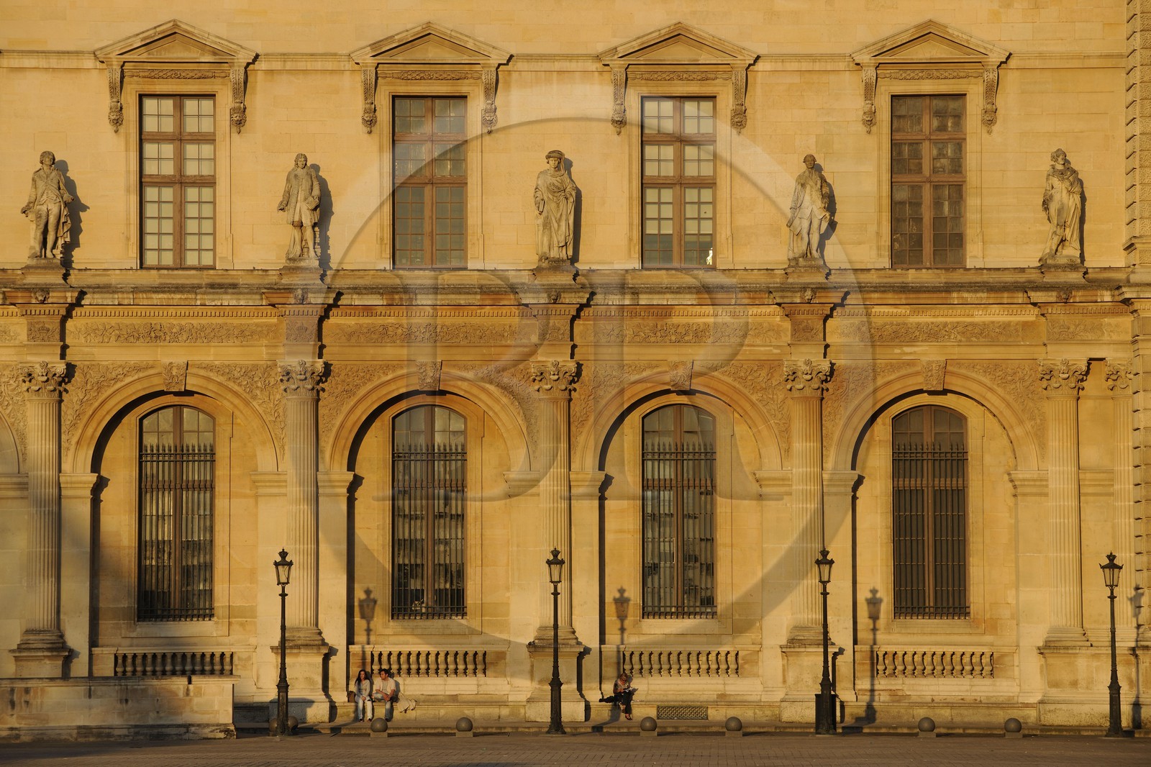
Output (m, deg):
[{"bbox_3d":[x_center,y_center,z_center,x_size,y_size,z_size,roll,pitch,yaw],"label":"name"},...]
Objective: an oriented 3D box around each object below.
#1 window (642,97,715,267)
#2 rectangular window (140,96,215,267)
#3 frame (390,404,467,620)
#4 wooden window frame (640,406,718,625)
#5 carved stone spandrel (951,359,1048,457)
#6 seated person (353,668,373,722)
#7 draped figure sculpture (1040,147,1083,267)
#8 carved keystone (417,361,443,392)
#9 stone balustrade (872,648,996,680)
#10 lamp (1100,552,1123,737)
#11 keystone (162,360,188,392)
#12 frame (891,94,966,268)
[{"bbox_3d":[2.621,-5.102,121.504,1.937,4.373,0.200,0,-3,0],"label":"window"},{"bbox_3d":[-10.016,-5.093,120.745,1.934,4.410,0.200,0,-3,-1],"label":"rectangular window"},{"bbox_3d":[-3.641,3.170,119.100,1.898,5.359,0.200,0,-3,-3],"label":"frame"},{"bbox_3d":[2.603,3.215,121.190,1.909,5.430,0.250,0,-3,0],"label":"wooden window frame"},{"bbox_3d":[10.157,0.628,115.461,2.359,2.379,0.200,0,-3,0],"label":"carved stone spandrel"},{"bbox_3d":[-5.313,7.824,120.283,0.480,1.328,0.750,0,-3,-1],"label":"seated person"},{"bbox_3d":[12.136,-4.405,119.595,1.056,2.948,0.800,0,-3,-11],"label":"draped figure sculpture"},{"bbox_3d":[-3.654,-0.180,120.258,0.654,0.812,0.400,0,-3,0],"label":"carved keystone"},{"bbox_3d":[8.945,6.988,119.673,3.012,0.784,0.300,0,-3,-1],"label":"stone balustrade"},{"bbox_3d":[12.709,6.173,113.639,0.470,4.393,0.470,3,-4,-41],"label":"lamp"},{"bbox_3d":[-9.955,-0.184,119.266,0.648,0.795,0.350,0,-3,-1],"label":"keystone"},{"bbox_3d":[8.903,-5.118,121.082,1.842,4.353,0.200,0,-3,-1],"label":"frame"}]

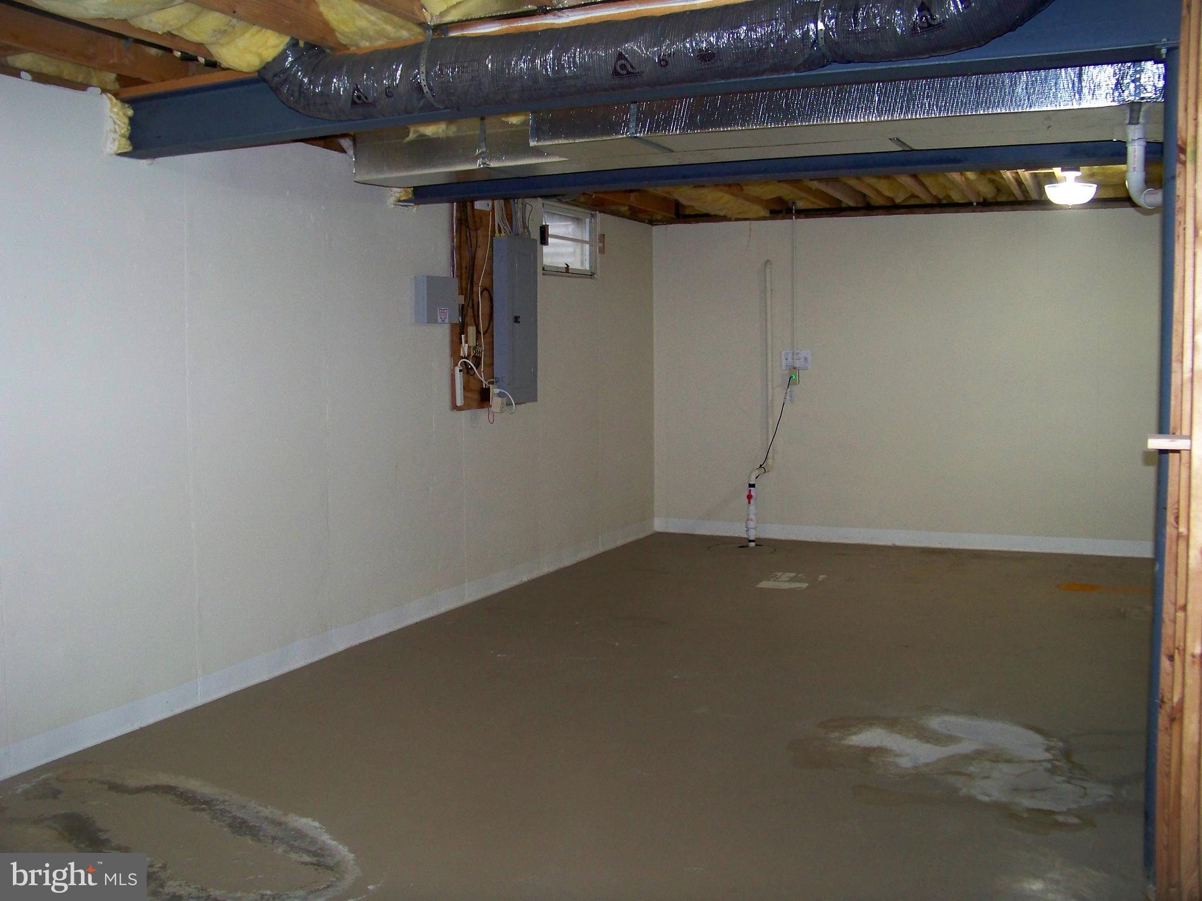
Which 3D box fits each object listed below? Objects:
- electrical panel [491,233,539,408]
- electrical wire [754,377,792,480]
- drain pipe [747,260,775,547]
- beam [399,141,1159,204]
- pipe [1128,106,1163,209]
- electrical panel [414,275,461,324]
[{"bbox_3d":[-0.489,-0.744,6.573,0.104,0.943,0.362,2,5,24],"label":"electrical panel"},{"bbox_3d":[1.212,-0.161,8.067,0.212,0.712,0.301,2,5,24],"label":"electrical wire"},{"bbox_3d":[1.127,-0.347,8.089,0.088,2.028,0.411,2,5,24],"label":"drain pipe"},{"bbox_3d":[0.547,-1.272,4.957,3.439,0.203,0.144,2,5,24],"label":"beam"},{"bbox_3d":[1.814,-0.963,3.793,0.148,0.343,0.151,2,5,24],"label":"pipe"},{"bbox_3d":[-0.835,-0.763,5.828,0.078,0.237,0.291,2,5,24],"label":"electrical panel"}]

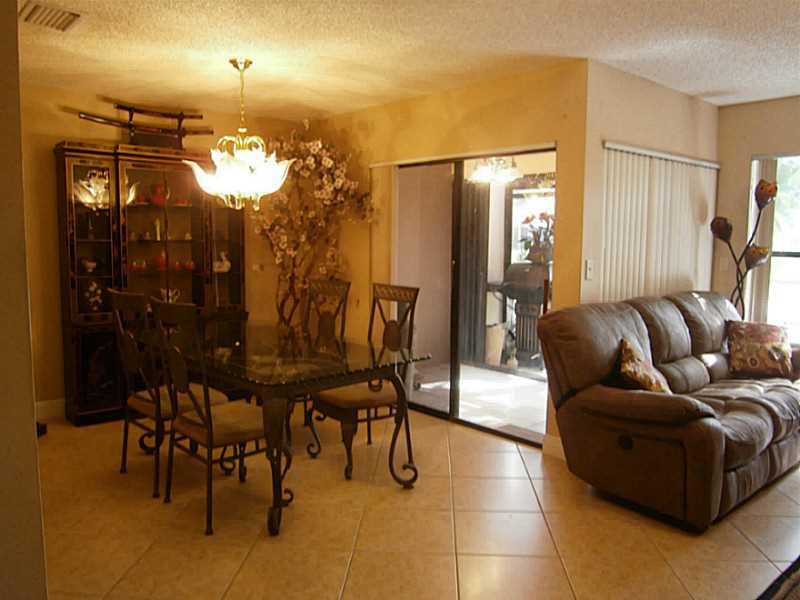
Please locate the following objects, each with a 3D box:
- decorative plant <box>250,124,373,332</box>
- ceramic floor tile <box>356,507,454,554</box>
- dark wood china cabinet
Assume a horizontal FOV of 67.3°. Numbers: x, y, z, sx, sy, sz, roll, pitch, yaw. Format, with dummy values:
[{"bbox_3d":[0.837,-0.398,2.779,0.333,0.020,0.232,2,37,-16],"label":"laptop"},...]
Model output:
[{"bbox_3d":[-0.785,-0.331,5.170,0.850,2.320,0.870,-5,8,-40],"label":"decorative plant"},{"bbox_3d":[0.029,1.101,2.882,0.460,0.010,0.435,1,6,3],"label":"ceramic floor tile"},{"bbox_3d":[-1.880,-0.132,4.729,1.370,2.000,0.460,-5,8,-40],"label":"dark wood china cabinet"}]

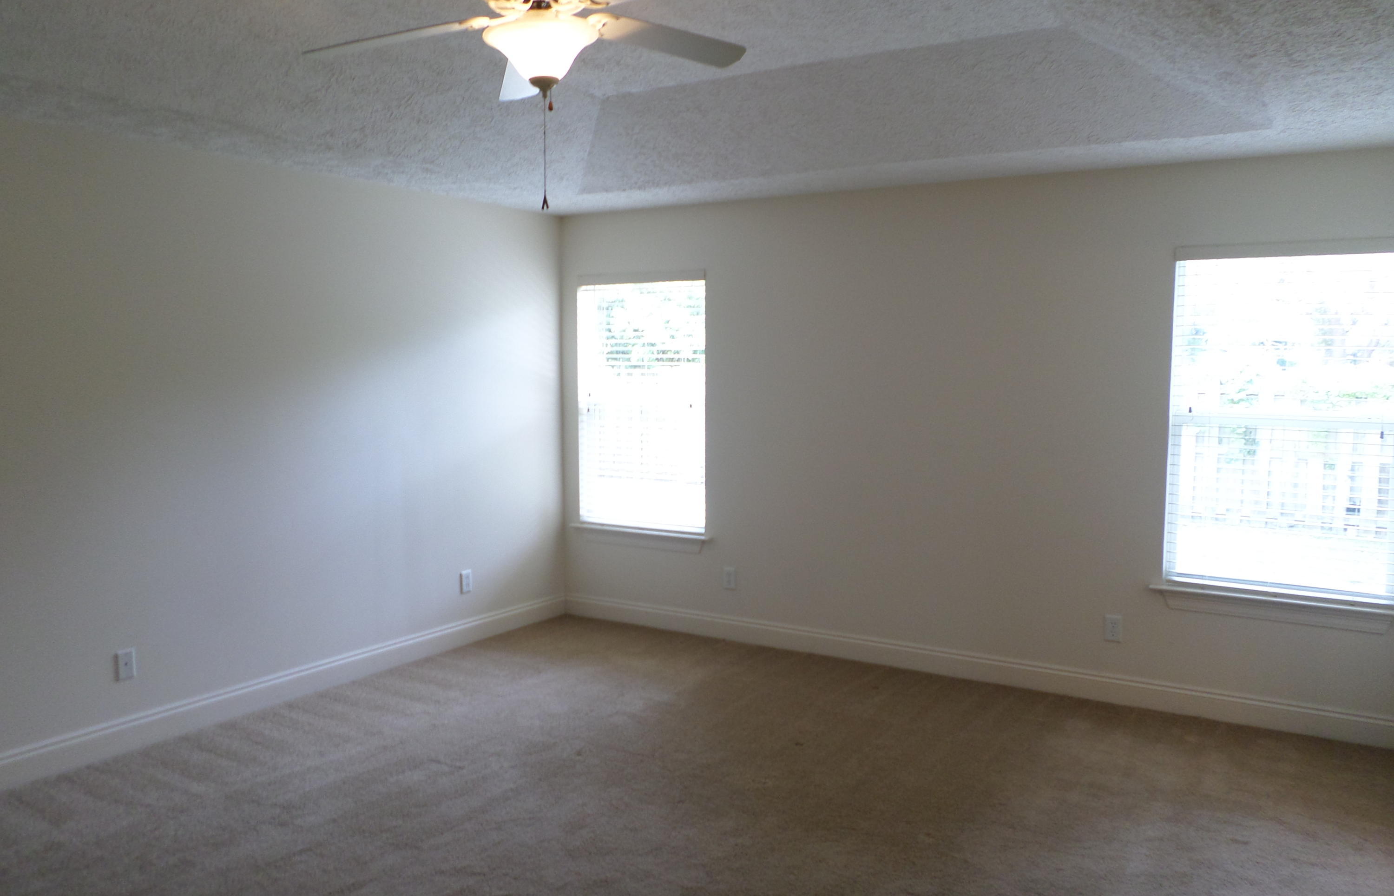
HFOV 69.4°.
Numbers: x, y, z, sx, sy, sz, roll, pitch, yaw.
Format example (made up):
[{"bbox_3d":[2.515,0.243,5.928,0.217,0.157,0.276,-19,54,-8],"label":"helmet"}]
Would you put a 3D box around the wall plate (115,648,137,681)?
[{"bbox_3d":[-2.265,0.861,3.997,0.008,0.115,0.071,3,5,32],"label":"wall plate"}]

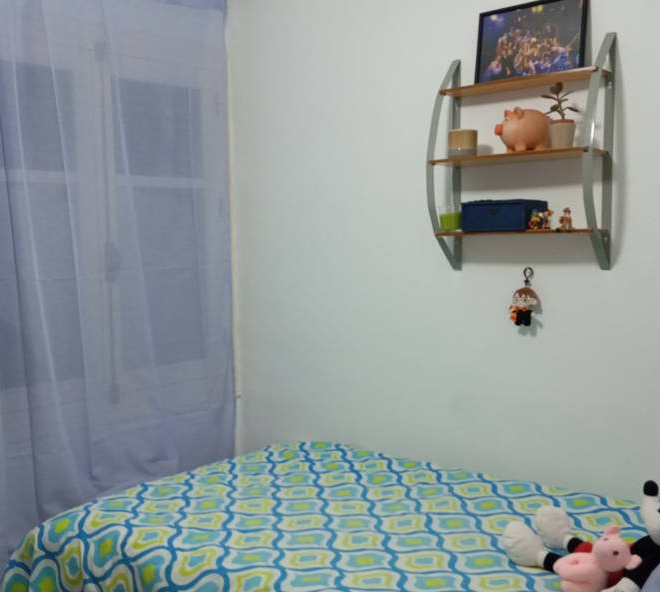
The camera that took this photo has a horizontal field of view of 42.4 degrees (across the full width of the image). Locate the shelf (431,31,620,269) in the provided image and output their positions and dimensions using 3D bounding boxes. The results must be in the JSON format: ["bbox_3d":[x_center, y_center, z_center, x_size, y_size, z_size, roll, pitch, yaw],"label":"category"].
[{"bbox_3d":[0.481,-0.354,2.187,0.464,0.580,0.138,2,5,40],"label":"shelf"}]

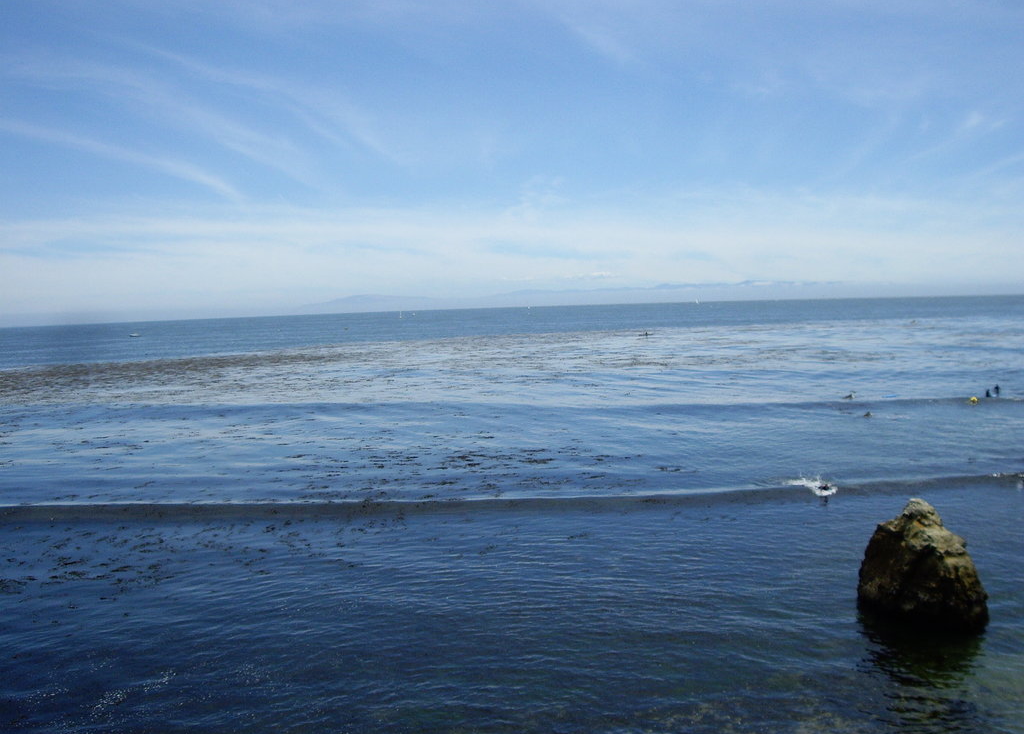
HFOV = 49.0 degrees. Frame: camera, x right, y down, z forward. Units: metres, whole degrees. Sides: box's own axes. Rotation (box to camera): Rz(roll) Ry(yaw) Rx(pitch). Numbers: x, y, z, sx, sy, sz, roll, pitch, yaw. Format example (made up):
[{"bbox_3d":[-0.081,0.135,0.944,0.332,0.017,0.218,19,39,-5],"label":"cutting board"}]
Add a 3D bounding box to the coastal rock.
[{"bbox_3d":[11.676,5.375,31.891,3.600,3.300,3.400,-1,3,20],"label":"coastal rock"}]

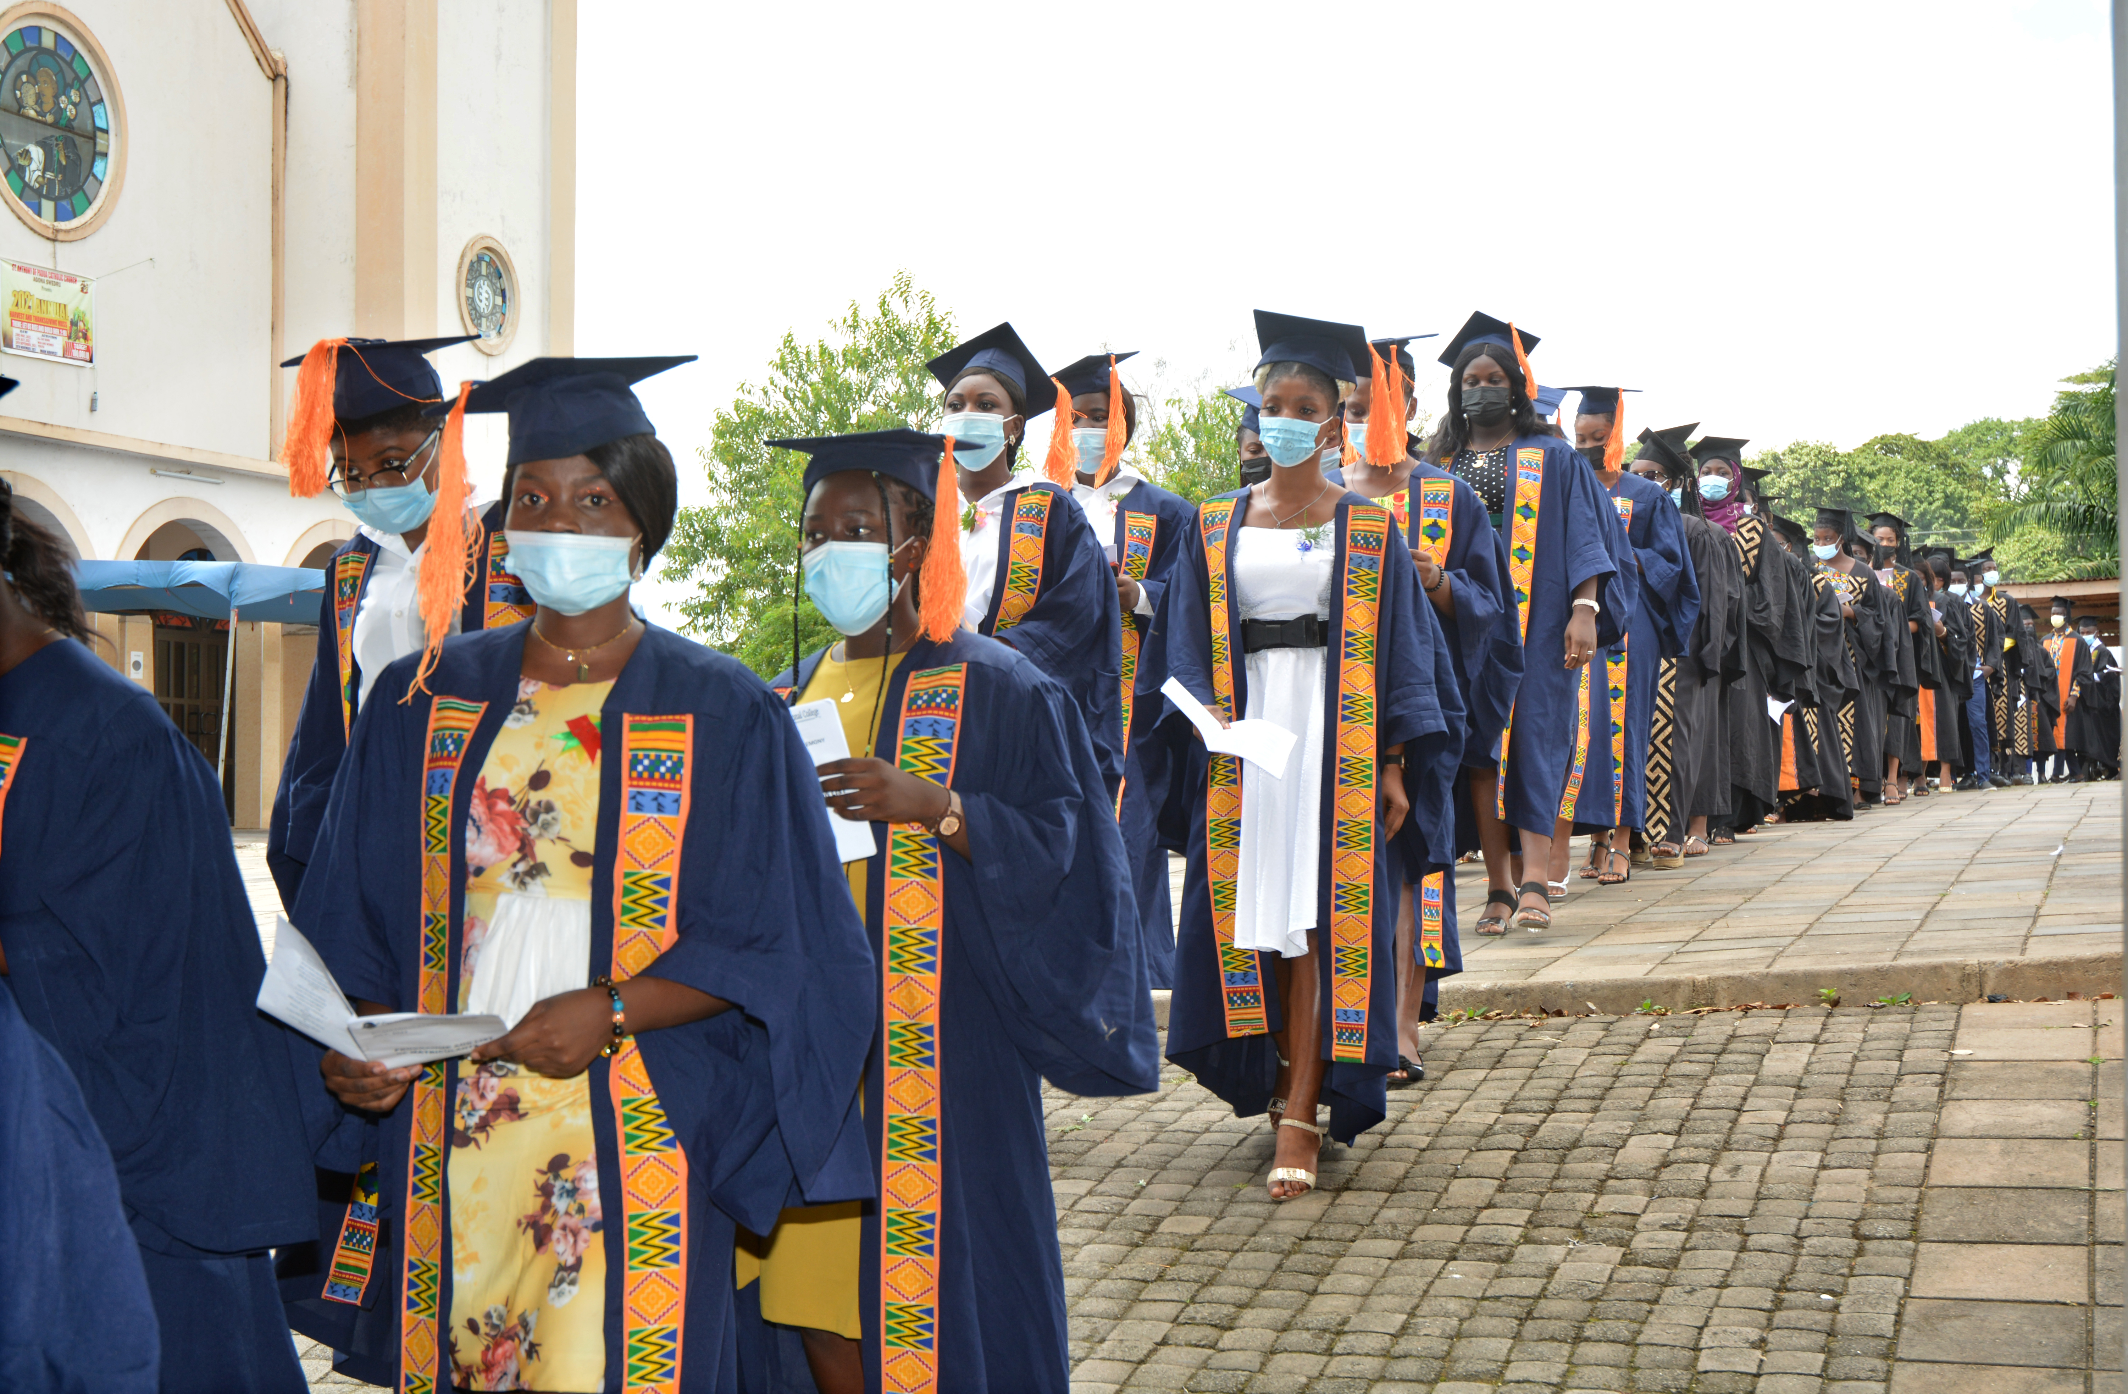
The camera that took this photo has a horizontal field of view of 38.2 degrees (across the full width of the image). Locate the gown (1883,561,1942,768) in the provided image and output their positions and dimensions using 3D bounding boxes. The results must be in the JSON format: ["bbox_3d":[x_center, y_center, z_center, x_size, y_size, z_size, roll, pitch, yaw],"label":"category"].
[{"bbox_3d":[5.036,-0.171,18.600,0.540,1.270,0.380,-1,-2,25],"label":"gown"}]

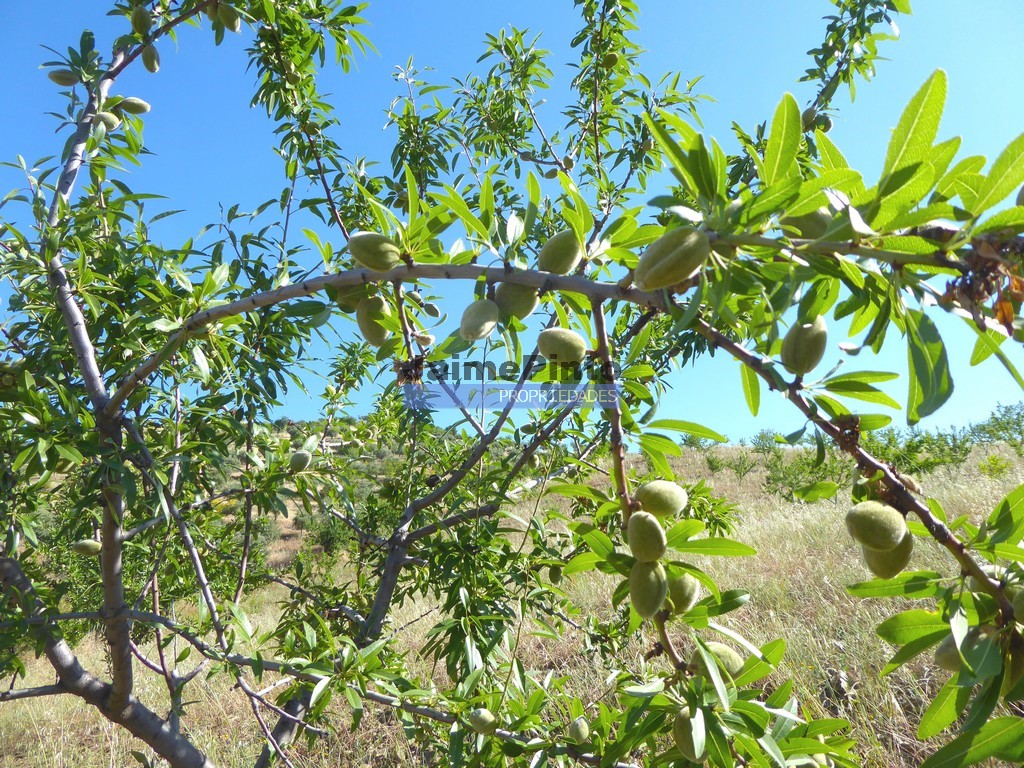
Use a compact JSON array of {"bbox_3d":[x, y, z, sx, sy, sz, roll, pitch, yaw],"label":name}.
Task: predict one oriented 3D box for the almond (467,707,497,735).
[{"bbox_3d":[-0.030,0.347,0.760,0.036,0.025,0.023,50,-22,-24],"label":"almond"}]

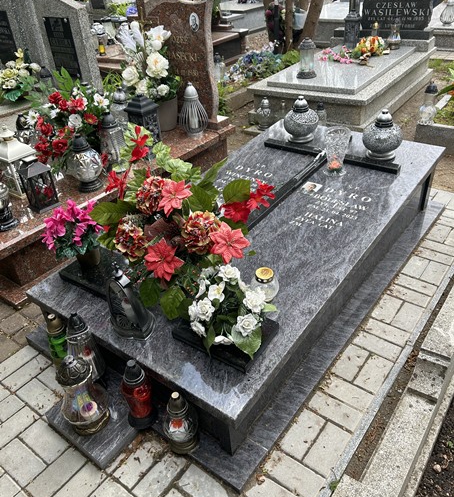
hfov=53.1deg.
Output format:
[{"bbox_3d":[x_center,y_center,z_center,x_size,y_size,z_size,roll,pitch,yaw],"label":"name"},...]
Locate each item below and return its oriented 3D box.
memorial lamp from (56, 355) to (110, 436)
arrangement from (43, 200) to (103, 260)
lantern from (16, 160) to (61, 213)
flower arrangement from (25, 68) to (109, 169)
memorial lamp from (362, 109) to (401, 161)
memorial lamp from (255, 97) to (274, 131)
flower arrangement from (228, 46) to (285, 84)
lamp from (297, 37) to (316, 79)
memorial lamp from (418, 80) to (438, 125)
[{"bbox_3d":[-0.514,0.506,1.599,0.172,0.335,0.172,20,40,32],"label":"memorial lamp"},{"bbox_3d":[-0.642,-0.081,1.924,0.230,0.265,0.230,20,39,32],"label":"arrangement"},{"bbox_3d":[-1.041,-0.360,2.506,0.145,0.275,0.145,20,39,32],"label":"lantern"},{"bbox_3d":[-0.995,-0.817,2.912,0.550,0.550,0.480,20,40,32],"label":"flower arrangement"},{"bbox_3d":[0.902,-0.671,2.640,0.230,0.269,0.230,19,43,33],"label":"memorial lamp"},{"bbox_3d":[0.329,-1.212,4.061,0.138,0.268,0.138,20,40,32],"label":"memorial lamp"},{"bbox_3d":[0.344,-2.199,5.417,0.446,0.275,0.902,20,40,32],"label":"flower arrangement"},{"bbox_3d":[0.830,-1.971,4.694,0.211,0.376,0.211,-3,33,2],"label":"lamp"},{"bbox_3d":[1.645,-1.178,3.690,0.135,0.335,0.135,20,39,32],"label":"memorial lamp"}]

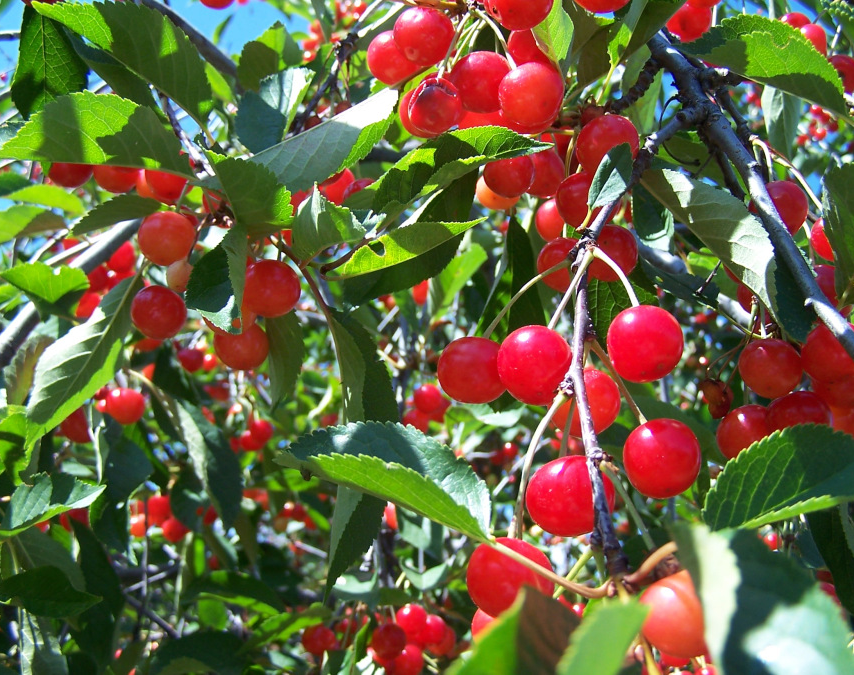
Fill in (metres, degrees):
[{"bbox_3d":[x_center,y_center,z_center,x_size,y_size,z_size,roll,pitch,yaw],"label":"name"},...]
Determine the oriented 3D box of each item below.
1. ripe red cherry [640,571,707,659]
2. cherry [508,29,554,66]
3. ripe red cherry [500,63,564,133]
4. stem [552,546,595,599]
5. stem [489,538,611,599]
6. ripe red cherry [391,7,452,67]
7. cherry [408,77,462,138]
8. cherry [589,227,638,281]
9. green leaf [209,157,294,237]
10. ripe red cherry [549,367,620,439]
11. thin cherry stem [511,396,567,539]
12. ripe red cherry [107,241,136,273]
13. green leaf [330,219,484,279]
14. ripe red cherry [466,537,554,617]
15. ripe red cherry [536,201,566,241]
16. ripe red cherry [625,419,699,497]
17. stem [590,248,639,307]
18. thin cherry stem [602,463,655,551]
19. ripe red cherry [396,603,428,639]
[{"bbox_3d":[0.065,0.071,0.253,0.021,0.020,0.021,0,-18,0],"label":"ripe red cherry"},{"bbox_3d":[0.044,-0.119,0.403,0.022,0.020,0.022,0,-15,0],"label":"cherry"},{"bbox_3d":[0.032,-0.074,0.303,0.021,0.021,0.021,0,-15,0],"label":"ripe red cherry"},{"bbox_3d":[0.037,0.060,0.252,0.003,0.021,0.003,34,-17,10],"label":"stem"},{"bbox_3d":[0.029,0.054,0.227,0.035,0.006,0.005,26,0,-21],"label":"stem"},{"bbox_3d":[-0.001,-0.107,0.352,0.021,0.021,0.021,0,-17,0],"label":"ripe red cherry"},{"bbox_3d":[0.003,-0.084,0.357,0.020,0.020,0.020,9,-18,0],"label":"cherry"},{"bbox_3d":[0.067,-0.031,0.361,0.021,0.020,0.021,0,-18,0],"label":"cherry"},{"bbox_3d":[-0.064,-0.051,0.345,0.028,0.043,0.014,-28,4,-20],"label":"green leaf"},{"bbox_3d":[0.047,0.019,0.295,0.021,0.020,0.021,0,-25,0],"label":"ripe red cherry"},{"bbox_3d":[0.027,0.032,0.256,0.006,0.041,0.004,19,-20,8],"label":"thin cherry stem"},{"bbox_3d":[-0.175,-0.045,0.561,0.021,0.020,0.021,0,-18,0],"label":"ripe red cherry"},{"bbox_3d":[-0.007,-0.030,0.345,0.060,0.010,0.027,-22,-47,5],"label":"green leaf"},{"bbox_3d":[0.020,0.059,0.241,0.021,0.020,0.021,0,-17,0],"label":"ripe red cherry"},{"bbox_3d":[0.059,-0.054,0.452,0.019,0.019,0.019,0,-17,0],"label":"ripe red cherry"},{"bbox_3d":[0.063,0.032,0.263,0.021,0.021,0.021,0,-15,0],"label":"ripe red cherry"},{"bbox_3d":[0.055,-0.018,0.284,0.005,0.026,0.005,-29,-43,0],"label":"stem"},{"bbox_3d":[0.051,0.043,0.250,0.003,0.027,0.002,-31,11,0],"label":"thin cherry stem"},{"bbox_3d":[-0.009,0.179,0.625,0.021,0.020,0.021,0,-20,0],"label":"ripe red cherry"}]

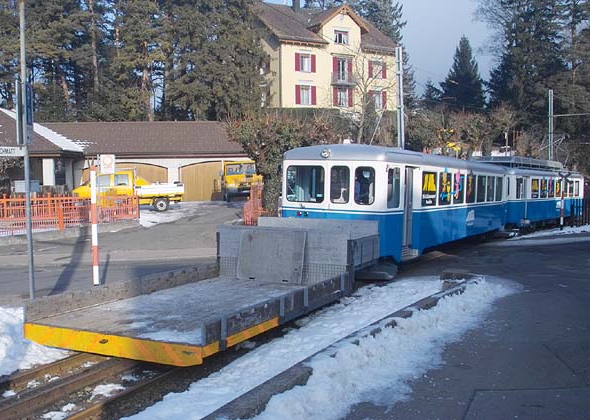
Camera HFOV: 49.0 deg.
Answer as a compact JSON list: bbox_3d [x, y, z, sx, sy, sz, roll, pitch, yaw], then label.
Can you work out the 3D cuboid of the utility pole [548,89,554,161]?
[{"bbox_3d":[17.736,-3.862,44.829,0.280,8.800,0.280,2,5,37],"label":"utility pole"}]

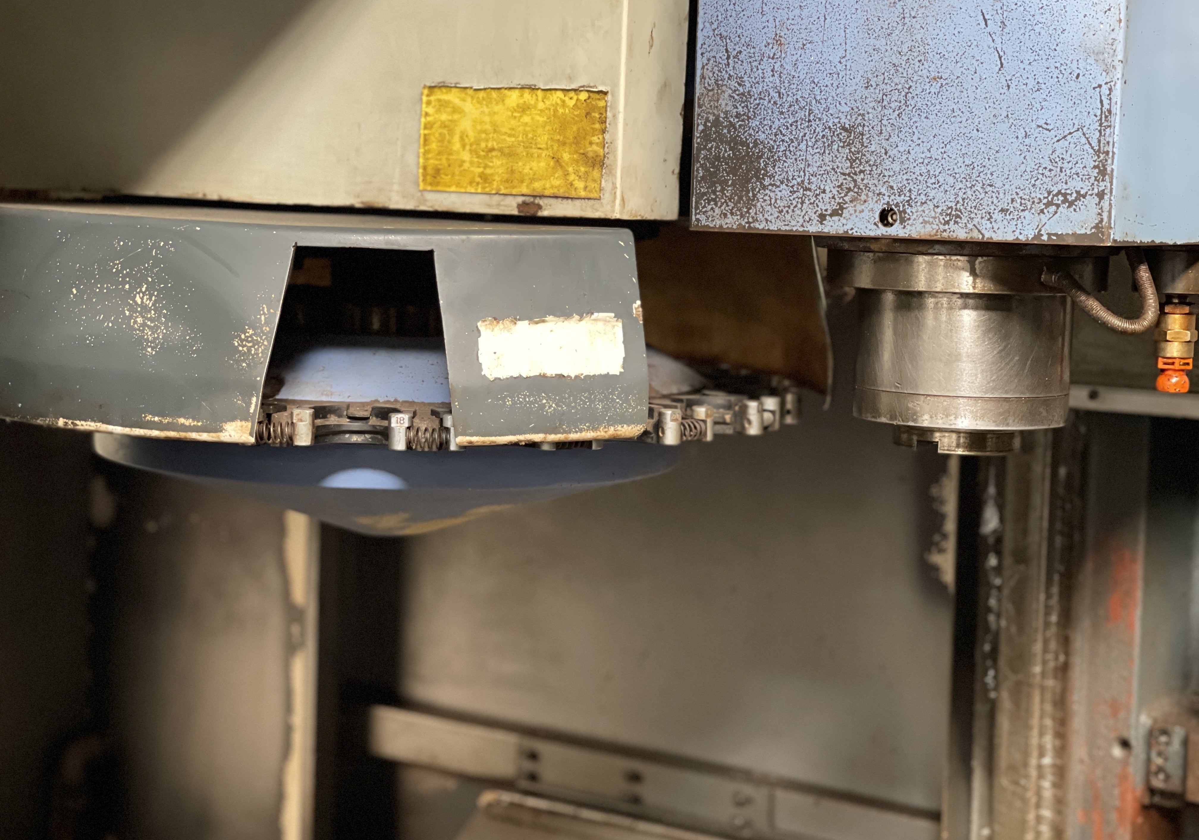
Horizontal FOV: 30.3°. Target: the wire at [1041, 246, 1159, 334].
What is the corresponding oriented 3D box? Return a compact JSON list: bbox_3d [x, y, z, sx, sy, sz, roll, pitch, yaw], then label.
[{"bbox_3d":[0.337,-0.087,1.490,0.077,0.057,0.045,3,6,8],"label":"wire"}]

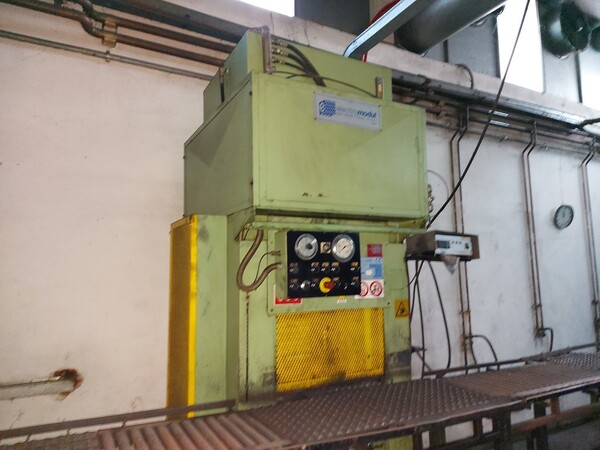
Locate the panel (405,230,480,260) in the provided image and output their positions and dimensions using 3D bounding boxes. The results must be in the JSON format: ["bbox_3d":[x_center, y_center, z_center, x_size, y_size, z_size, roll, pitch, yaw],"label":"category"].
[{"bbox_3d":[0.719,0.107,2.092,0.306,0.115,0.210,3,-8,-28],"label":"panel"}]

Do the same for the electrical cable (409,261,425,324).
[{"bbox_3d":[0.601,0.341,2.122,0.120,0.320,0.080,3,-8,-28],"label":"electrical cable"}]

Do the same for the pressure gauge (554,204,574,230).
[{"bbox_3d":[3.062,-0.087,4.816,0.300,0.300,0.050,3,-8,-28],"label":"pressure gauge"}]

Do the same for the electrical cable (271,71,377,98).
[{"bbox_3d":[0.127,-0.645,1.877,0.560,0.055,0.070,3,-8,-28],"label":"electrical cable"}]

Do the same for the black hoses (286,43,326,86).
[{"bbox_3d":[0.028,-0.707,1.843,0.200,0.180,0.080,3,-8,-28],"label":"black hoses"}]

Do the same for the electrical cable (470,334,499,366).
[{"bbox_3d":[1.673,1.137,3.754,0.320,0.320,0.060,3,-8,-28],"label":"electrical cable"}]

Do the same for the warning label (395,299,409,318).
[{"bbox_3d":[0.495,0.406,2.010,0.086,0.088,0.006,3,-8,-28],"label":"warning label"}]

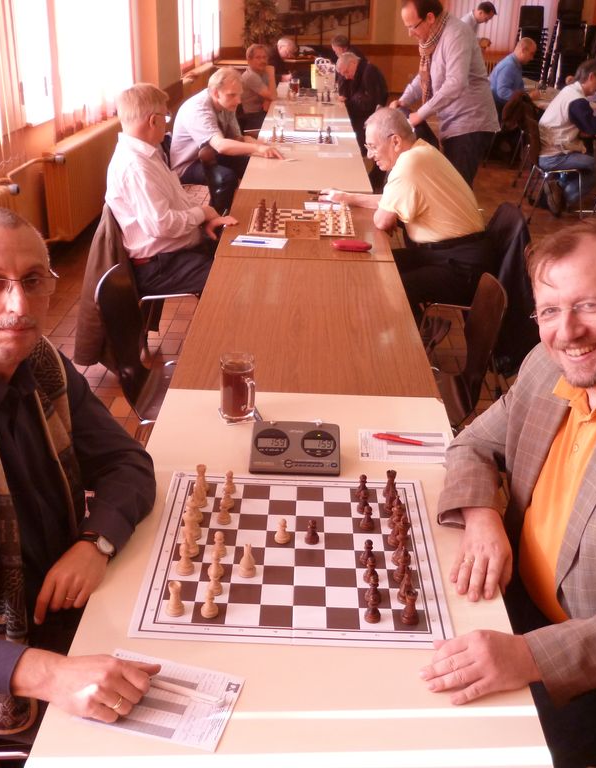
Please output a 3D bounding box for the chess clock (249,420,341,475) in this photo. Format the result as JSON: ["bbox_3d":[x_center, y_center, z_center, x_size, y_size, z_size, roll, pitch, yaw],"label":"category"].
[{"bbox_3d":[-0.005,0.141,1.820,0.190,0.066,0.120,2,25,0],"label":"chess clock"}]

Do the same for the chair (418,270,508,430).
[{"bbox_3d":[0.440,0.045,2.978,0.530,0.830,0.440,2,25,0],"label":"chair"}]

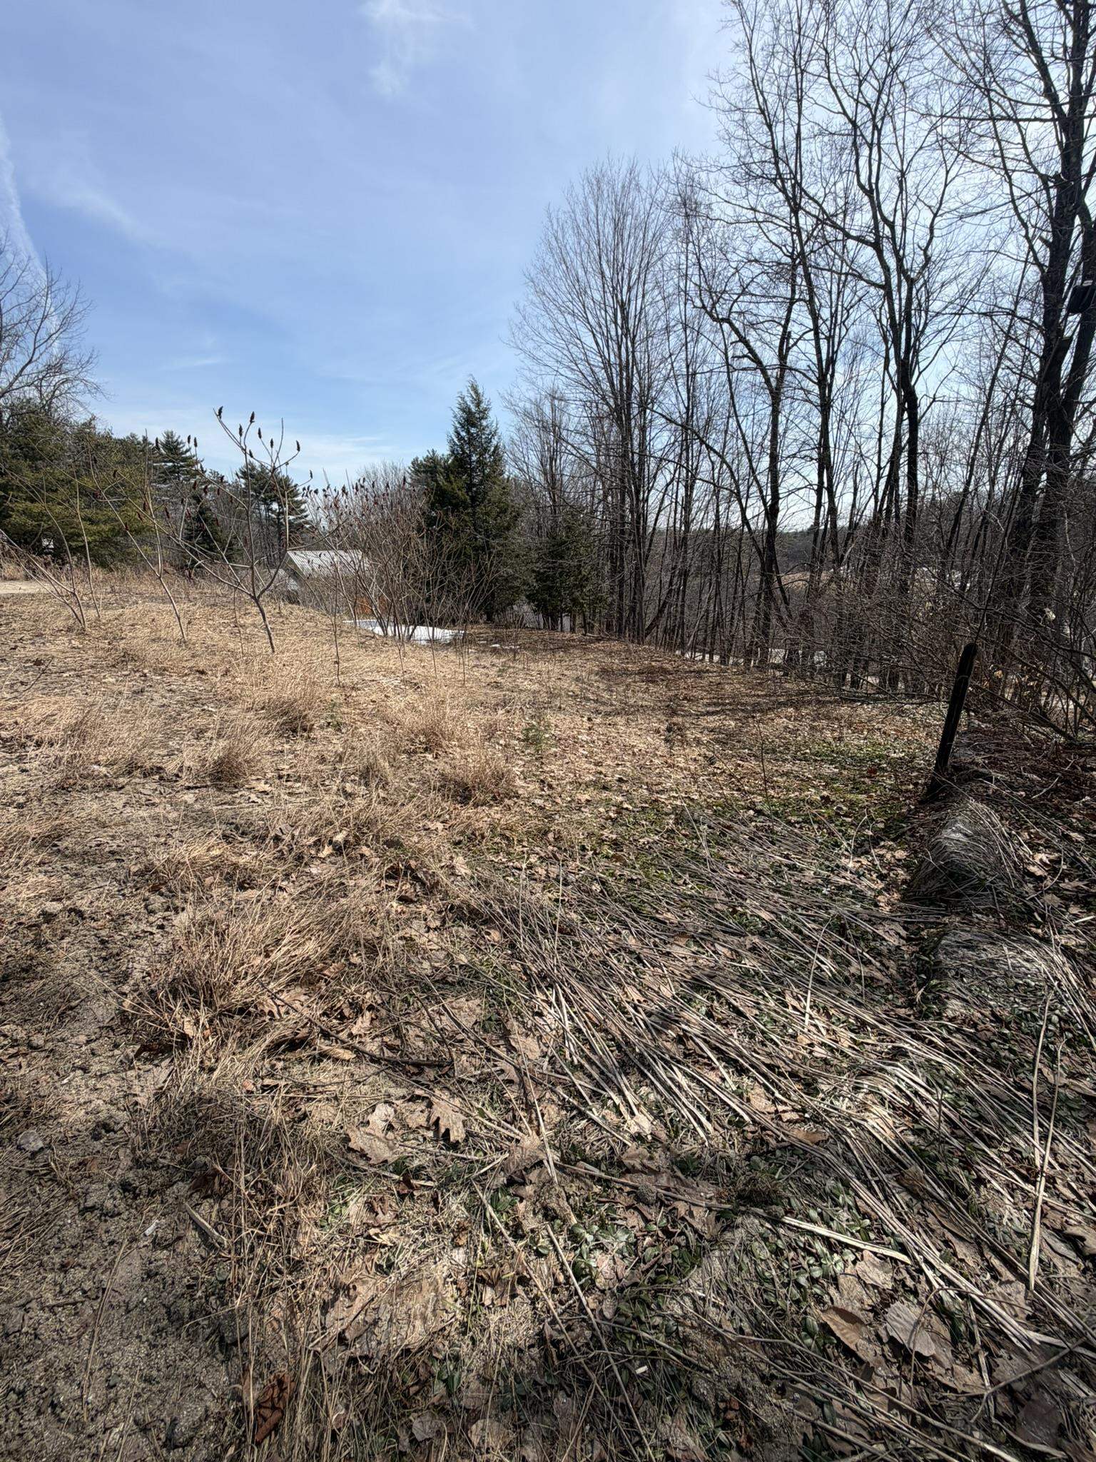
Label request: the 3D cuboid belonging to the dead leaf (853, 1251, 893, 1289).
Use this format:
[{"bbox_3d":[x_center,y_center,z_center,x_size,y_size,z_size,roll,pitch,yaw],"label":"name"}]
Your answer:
[{"bbox_3d":[0.690,1.140,1.251,0.068,0.025,0.061,10,20,28],"label":"dead leaf"}]

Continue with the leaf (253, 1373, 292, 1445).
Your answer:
[{"bbox_3d":[-0.503,1.224,1.072,0.054,0.040,0.092,2,17,9],"label":"leaf"}]

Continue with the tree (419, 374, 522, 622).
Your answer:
[{"bbox_3d":[-1.963,-6.051,15.912,2.732,6.050,2.732,0,18,0],"label":"tree"}]

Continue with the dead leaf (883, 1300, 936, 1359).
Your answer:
[{"bbox_3d":[0.711,1.170,1.157,0.083,0.025,0.067,15,23,38],"label":"dead leaf"}]

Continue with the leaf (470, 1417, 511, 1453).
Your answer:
[{"bbox_3d":[-0.100,1.216,1.021,0.071,0.020,0.044,-1,18,-4],"label":"leaf"}]

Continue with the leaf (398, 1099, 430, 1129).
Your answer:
[{"bbox_3d":[-0.372,1.063,1.637,0.089,0.025,0.084,-3,17,-8],"label":"leaf"}]

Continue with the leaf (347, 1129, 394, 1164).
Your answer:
[{"bbox_3d":[-0.467,1.085,1.559,0.160,0.035,0.085,11,20,35],"label":"leaf"}]

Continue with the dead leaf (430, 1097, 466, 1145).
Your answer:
[{"bbox_3d":[-0.274,1.059,1.616,0.155,0.040,0.085,14,22,41],"label":"dead leaf"}]

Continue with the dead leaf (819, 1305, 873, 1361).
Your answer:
[{"bbox_3d":[0.580,1.168,1.154,0.090,0.030,0.065,7,19,20],"label":"dead leaf"}]

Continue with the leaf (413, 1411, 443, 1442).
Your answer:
[{"bbox_3d":[-0.208,1.213,1.030,0.056,0.020,0.034,-2,18,-8],"label":"leaf"}]

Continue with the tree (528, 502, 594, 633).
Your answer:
[{"bbox_3d":[0.441,-5.111,18.617,2.050,3.690,2.050,-1,16,0],"label":"tree"}]

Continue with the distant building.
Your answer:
[{"bbox_3d":[-17.432,-11.757,46.639,4.500,5.260,6.000,14,23,38],"label":"distant building"}]

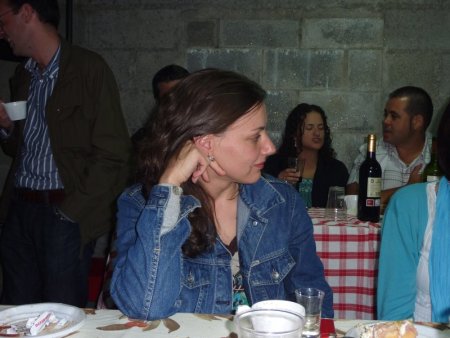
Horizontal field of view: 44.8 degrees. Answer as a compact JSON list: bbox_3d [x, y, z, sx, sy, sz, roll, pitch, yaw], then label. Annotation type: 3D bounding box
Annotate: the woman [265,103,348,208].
[{"bbox_3d":[0.352,0.300,2.430,0.460,1.190,0.660,0,5,5],"label":"woman"}]

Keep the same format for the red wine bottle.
[{"bbox_3d":[0.505,0.029,1.890,0.075,0.298,0.075,0,5,0],"label":"red wine bottle"}]

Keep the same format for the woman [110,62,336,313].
[{"bbox_3d":[-0.005,0.400,1.120,0.480,1.210,0.660,-1,5,-7],"label":"woman"}]

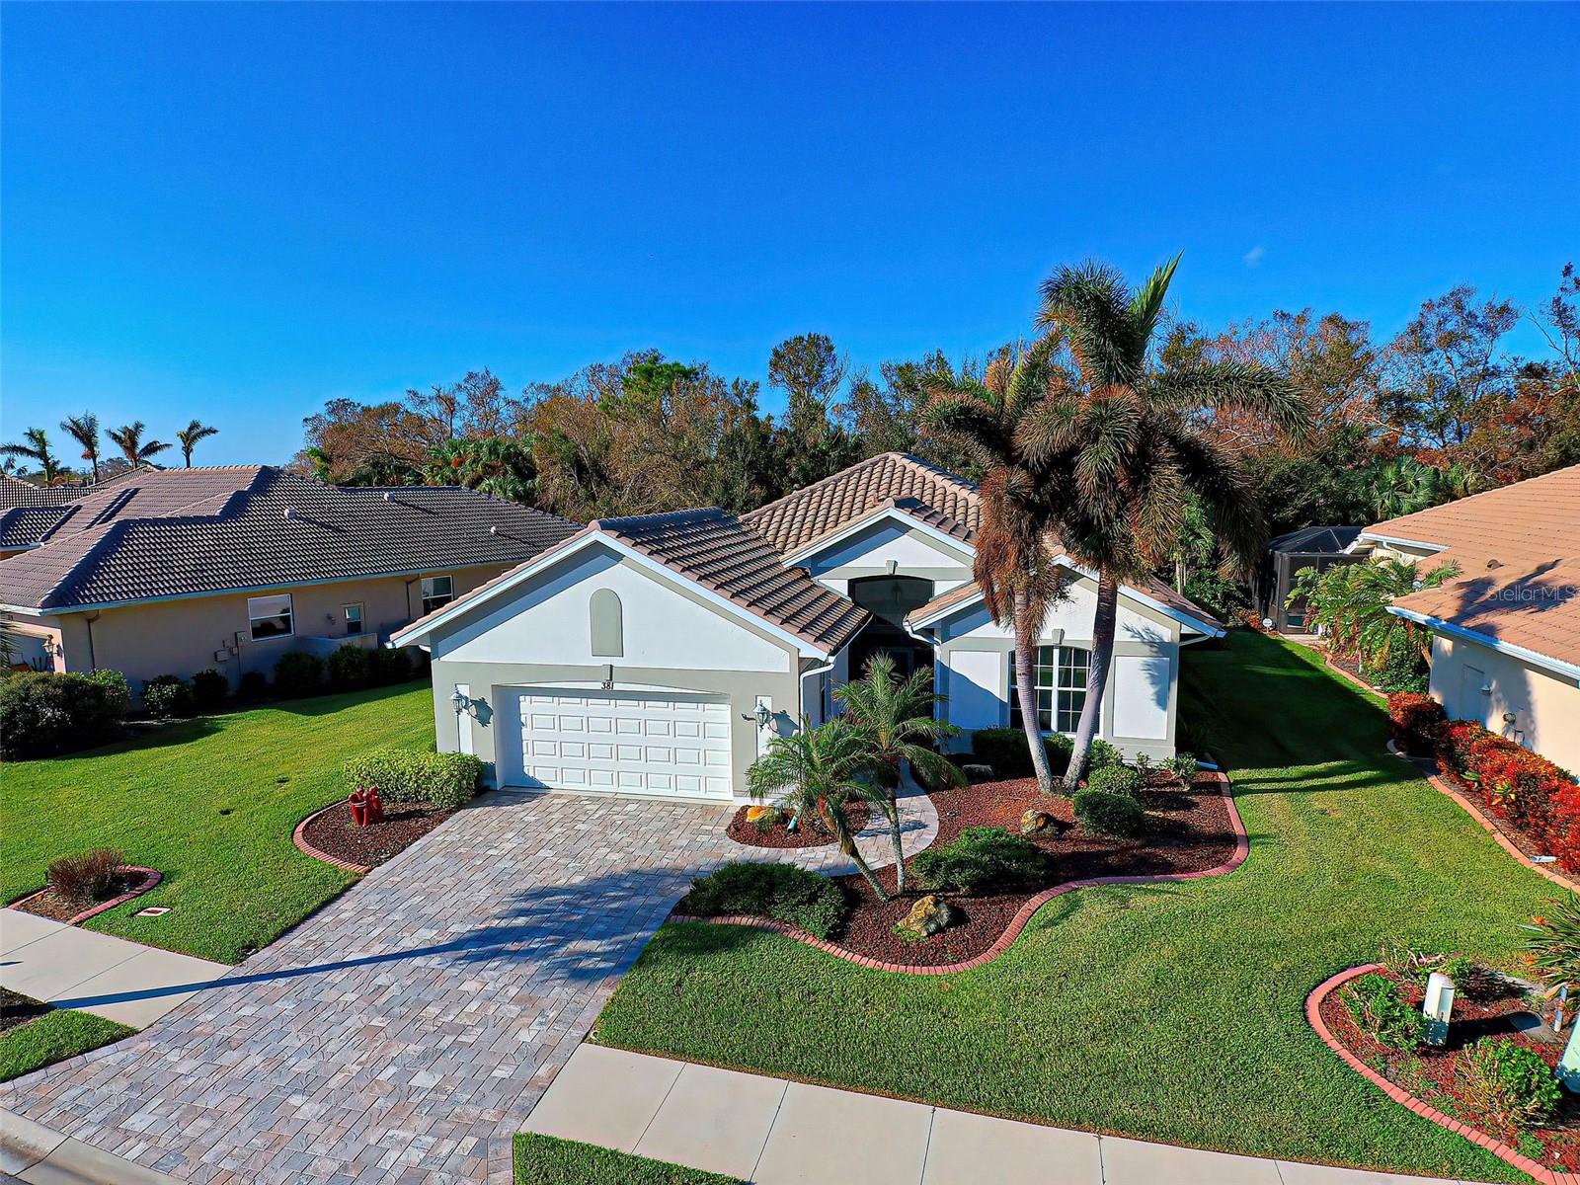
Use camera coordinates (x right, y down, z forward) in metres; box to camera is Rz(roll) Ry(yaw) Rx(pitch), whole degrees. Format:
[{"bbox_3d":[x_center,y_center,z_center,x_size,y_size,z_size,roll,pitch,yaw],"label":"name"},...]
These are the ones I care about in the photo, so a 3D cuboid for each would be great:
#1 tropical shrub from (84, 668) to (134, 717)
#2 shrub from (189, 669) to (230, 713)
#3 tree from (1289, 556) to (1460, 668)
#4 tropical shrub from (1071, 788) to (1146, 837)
[{"bbox_3d":[-18.175,2.697,20.689,1.120,1.310,1.120,1,8,14],"label":"tropical shrub"},{"bbox_3d":[-15.824,2.691,21.151,1.000,1.200,1.000,1,8,14],"label":"shrub"},{"bbox_3d":[16.788,0.637,22.470,4.180,3.470,3.880,1,8,14],"label":"tree"},{"bbox_3d":[5.346,3.649,13.029,1.140,0.710,1.140,1,8,14],"label":"tropical shrub"}]

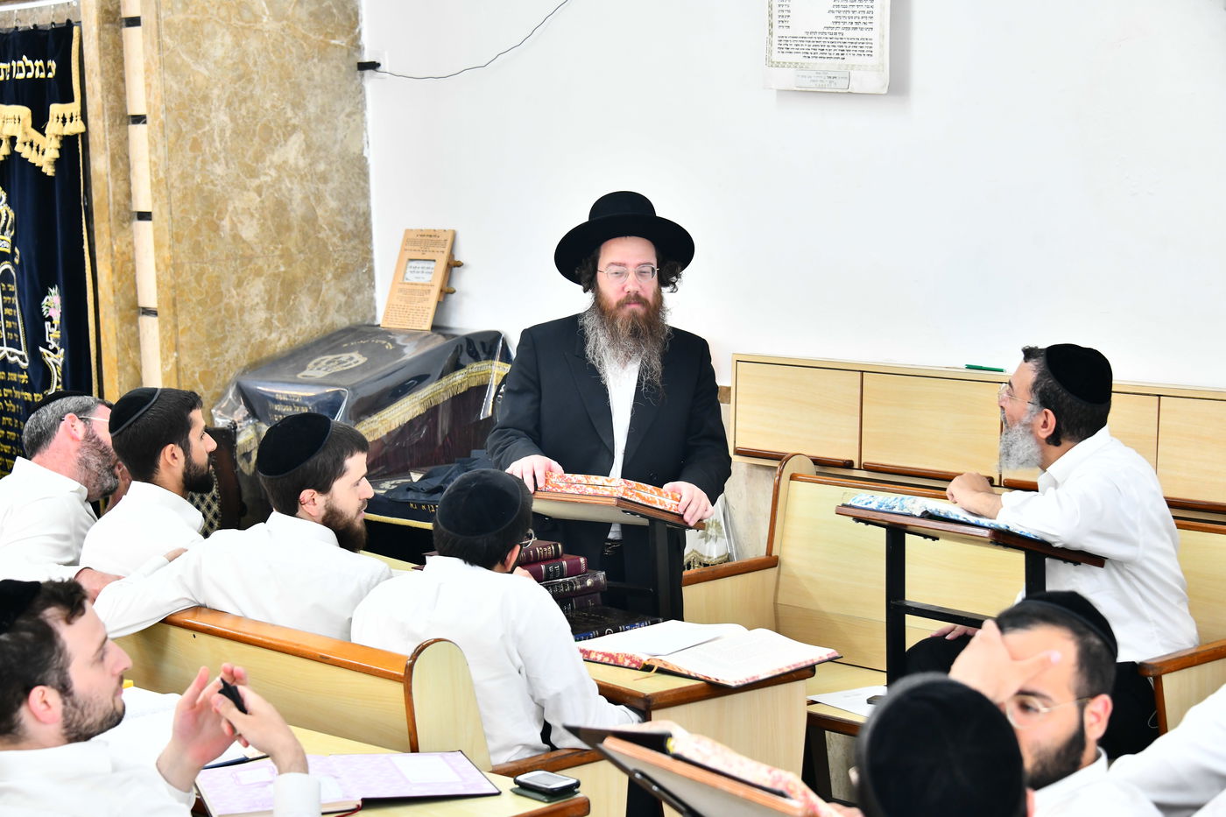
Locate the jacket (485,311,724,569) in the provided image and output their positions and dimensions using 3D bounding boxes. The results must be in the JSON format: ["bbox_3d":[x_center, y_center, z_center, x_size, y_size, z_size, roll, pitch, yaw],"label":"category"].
[{"bbox_3d":[-0.010,0.140,5.830,0.580,0.740,0.400,-1,7,7],"label":"jacket"}]

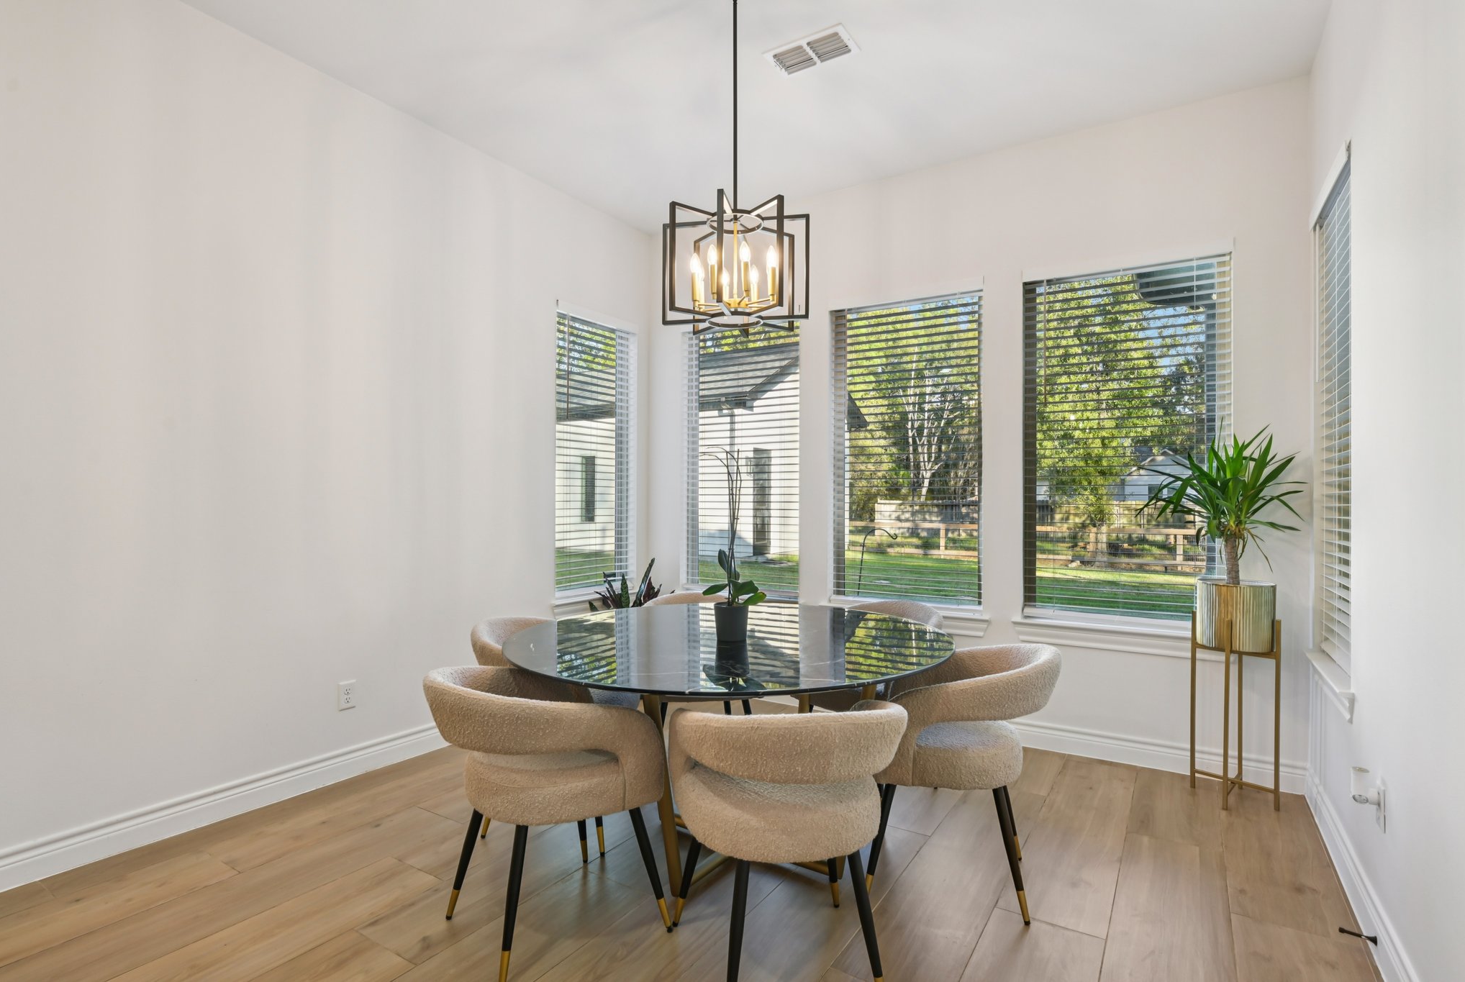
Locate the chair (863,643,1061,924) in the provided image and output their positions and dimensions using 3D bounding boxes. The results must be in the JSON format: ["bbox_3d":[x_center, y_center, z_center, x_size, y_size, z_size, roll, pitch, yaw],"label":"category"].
[{"bbox_3d":[0.764,0.893,2.307,0.608,0.750,0.590,0,-1,22],"label":"chair"}]

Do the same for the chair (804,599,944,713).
[{"bbox_3d":[0.609,0.900,3.016,0.608,0.750,0.590,1,-1,-40],"label":"chair"}]

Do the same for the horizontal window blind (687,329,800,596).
[{"bbox_3d":[0.058,-0.218,4.442,0.860,1.710,0.060,0,-1,31],"label":"horizontal window blind"}]

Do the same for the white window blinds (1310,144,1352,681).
[{"bbox_3d":[2.178,-0.236,2.504,0.075,1.755,0.730,0,0,33],"label":"white window blinds"}]

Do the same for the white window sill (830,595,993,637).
[{"bbox_3d":[0.938,0.703,3.856,0.953,0.114,0.080,0,-1,31],"label":"white window sill"}]

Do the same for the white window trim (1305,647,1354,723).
[{"bbox_3d":[2.132,0.690,2.476,0.080,0.115,0.800,0,-1,33],"label":"white window trim"}]

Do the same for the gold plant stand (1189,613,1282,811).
[{"bbox_3d":[2.088,0.902,2.899,0.232,0.762,0.232,0,-1,3],"label":"gold plant stand"}]

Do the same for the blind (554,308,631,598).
[{"bbox_3d":[-0.864,-0.227,4.379,0.060,1.705,0.700,0,-1,33],"label":"blind"}]

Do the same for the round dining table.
[{"bbox_3d":[-0.008,0.886,2.467,1.510,0.756,1.510,0,-1,33],"label":"round dining table"}]

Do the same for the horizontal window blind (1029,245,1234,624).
[{"bbox_3d":[1.865,-0.219,3.347,0.868,1.738,0.055,0,-1,33],"label":"horizontal window blind"}]

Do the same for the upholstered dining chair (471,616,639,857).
[{"bbox_3d":[-0.683,0.888,2.689,0.608,0.750,0.590,0,-1,8],"label":"upholstered dining chair"}]

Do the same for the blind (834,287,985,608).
[{"bbox_3d":[0.961,-0.221,3.892,0.860,1.705,0.060,0,-1,31],"label":"blind"}]

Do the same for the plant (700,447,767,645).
[{"bbox_3d":[0.010,0.180,2.371,0.225,0.655,0.200,0,-1,0],"label":"plant"}]

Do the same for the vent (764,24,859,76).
[{"bbox_3d":[0.321,-1.772,2.819,0.346,0.018,0.195,0,-1,33],"label":"vent"}]

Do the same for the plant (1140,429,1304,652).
[{"bbox_3d":[2.050,0.208,2.904,0.570,0.910,0.500,0,-1,36],"label":"plant"}]

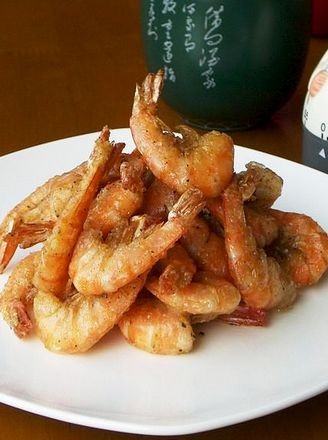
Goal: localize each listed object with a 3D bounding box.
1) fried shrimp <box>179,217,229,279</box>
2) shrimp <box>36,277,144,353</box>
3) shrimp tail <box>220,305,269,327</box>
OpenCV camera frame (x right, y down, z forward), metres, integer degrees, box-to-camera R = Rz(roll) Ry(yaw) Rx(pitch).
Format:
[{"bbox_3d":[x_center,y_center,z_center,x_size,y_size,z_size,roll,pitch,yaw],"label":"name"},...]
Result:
[{"bbox_3d":[0.022,0.015,0.520,0.027,0.033,0.038,-17,35,-25],"label":"fried shrimp"},{"bbox_3d":[-0.036,0.045,0.490,0.054,0.030,0.034,2,31,3],"label":"shrimp"},{"bbox_3d":[0.040,0.048,0.506,0.026,0.009,0.014,-3,31,-4],"label":"shrimp tail"}]

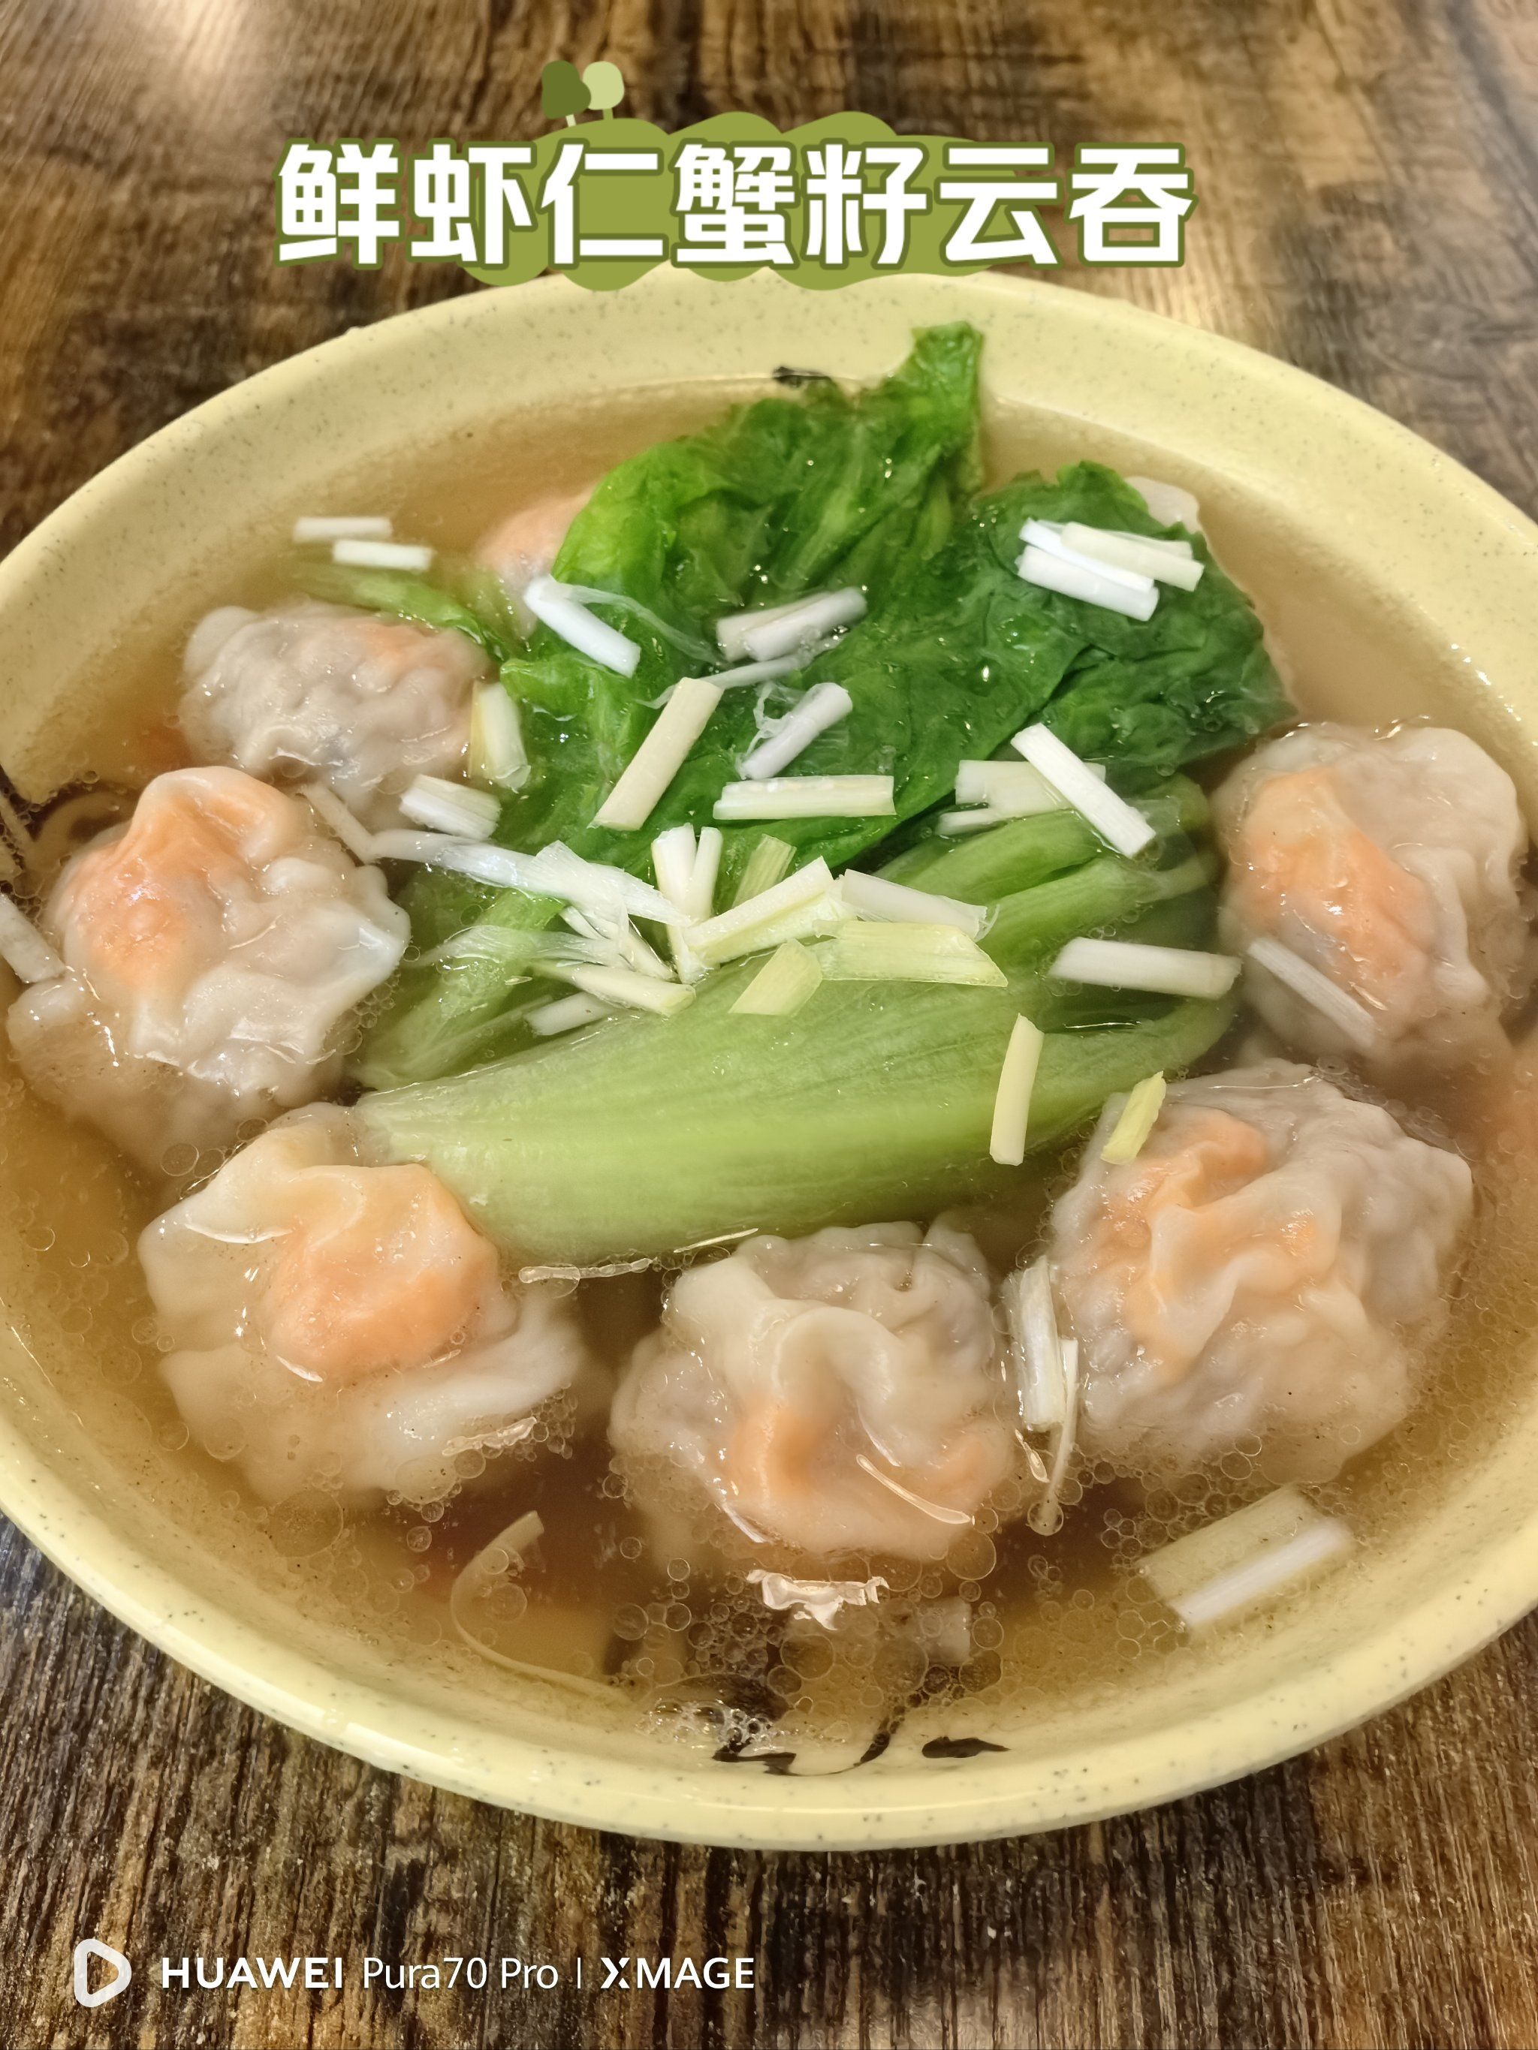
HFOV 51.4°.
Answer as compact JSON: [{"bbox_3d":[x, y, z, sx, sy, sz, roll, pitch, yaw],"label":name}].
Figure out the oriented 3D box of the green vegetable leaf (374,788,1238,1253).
[{"bbox_3d":[0.004,0.000,0.199,0.111,0.032,0.057,-11,57,-8],"label":"green vegetable leaf"}]

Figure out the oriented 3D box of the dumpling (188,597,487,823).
[{"bbox_3d":[-0.063,-0.045,0.234,0.044,0.032,0.033,2,57,0],"label":"dumpling"}]

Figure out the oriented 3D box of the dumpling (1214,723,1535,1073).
[{"bbox_3d":[0.083,-0.018,0.222,0.041,0.041,0.052,2,57,0],"label":"dumpling"}]

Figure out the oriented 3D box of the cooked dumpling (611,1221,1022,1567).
[{"bbox_3d":[0.005,0.040,0.177,0.045,0.034,0.038,2,57,0],"label":"cooked dumpling"}]

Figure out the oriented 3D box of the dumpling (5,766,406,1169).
[{"bbox_3d":[-0.072,-0.008,0.208,0.049,0.042,0.057,2,57,0],"label":"dumpling"}]

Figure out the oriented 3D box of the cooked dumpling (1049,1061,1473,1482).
[{"bbox_3d":[0.057,0.028,0.187,0.048,0.038,0.050,2,57,0],"label":"cooked dumpling"}]

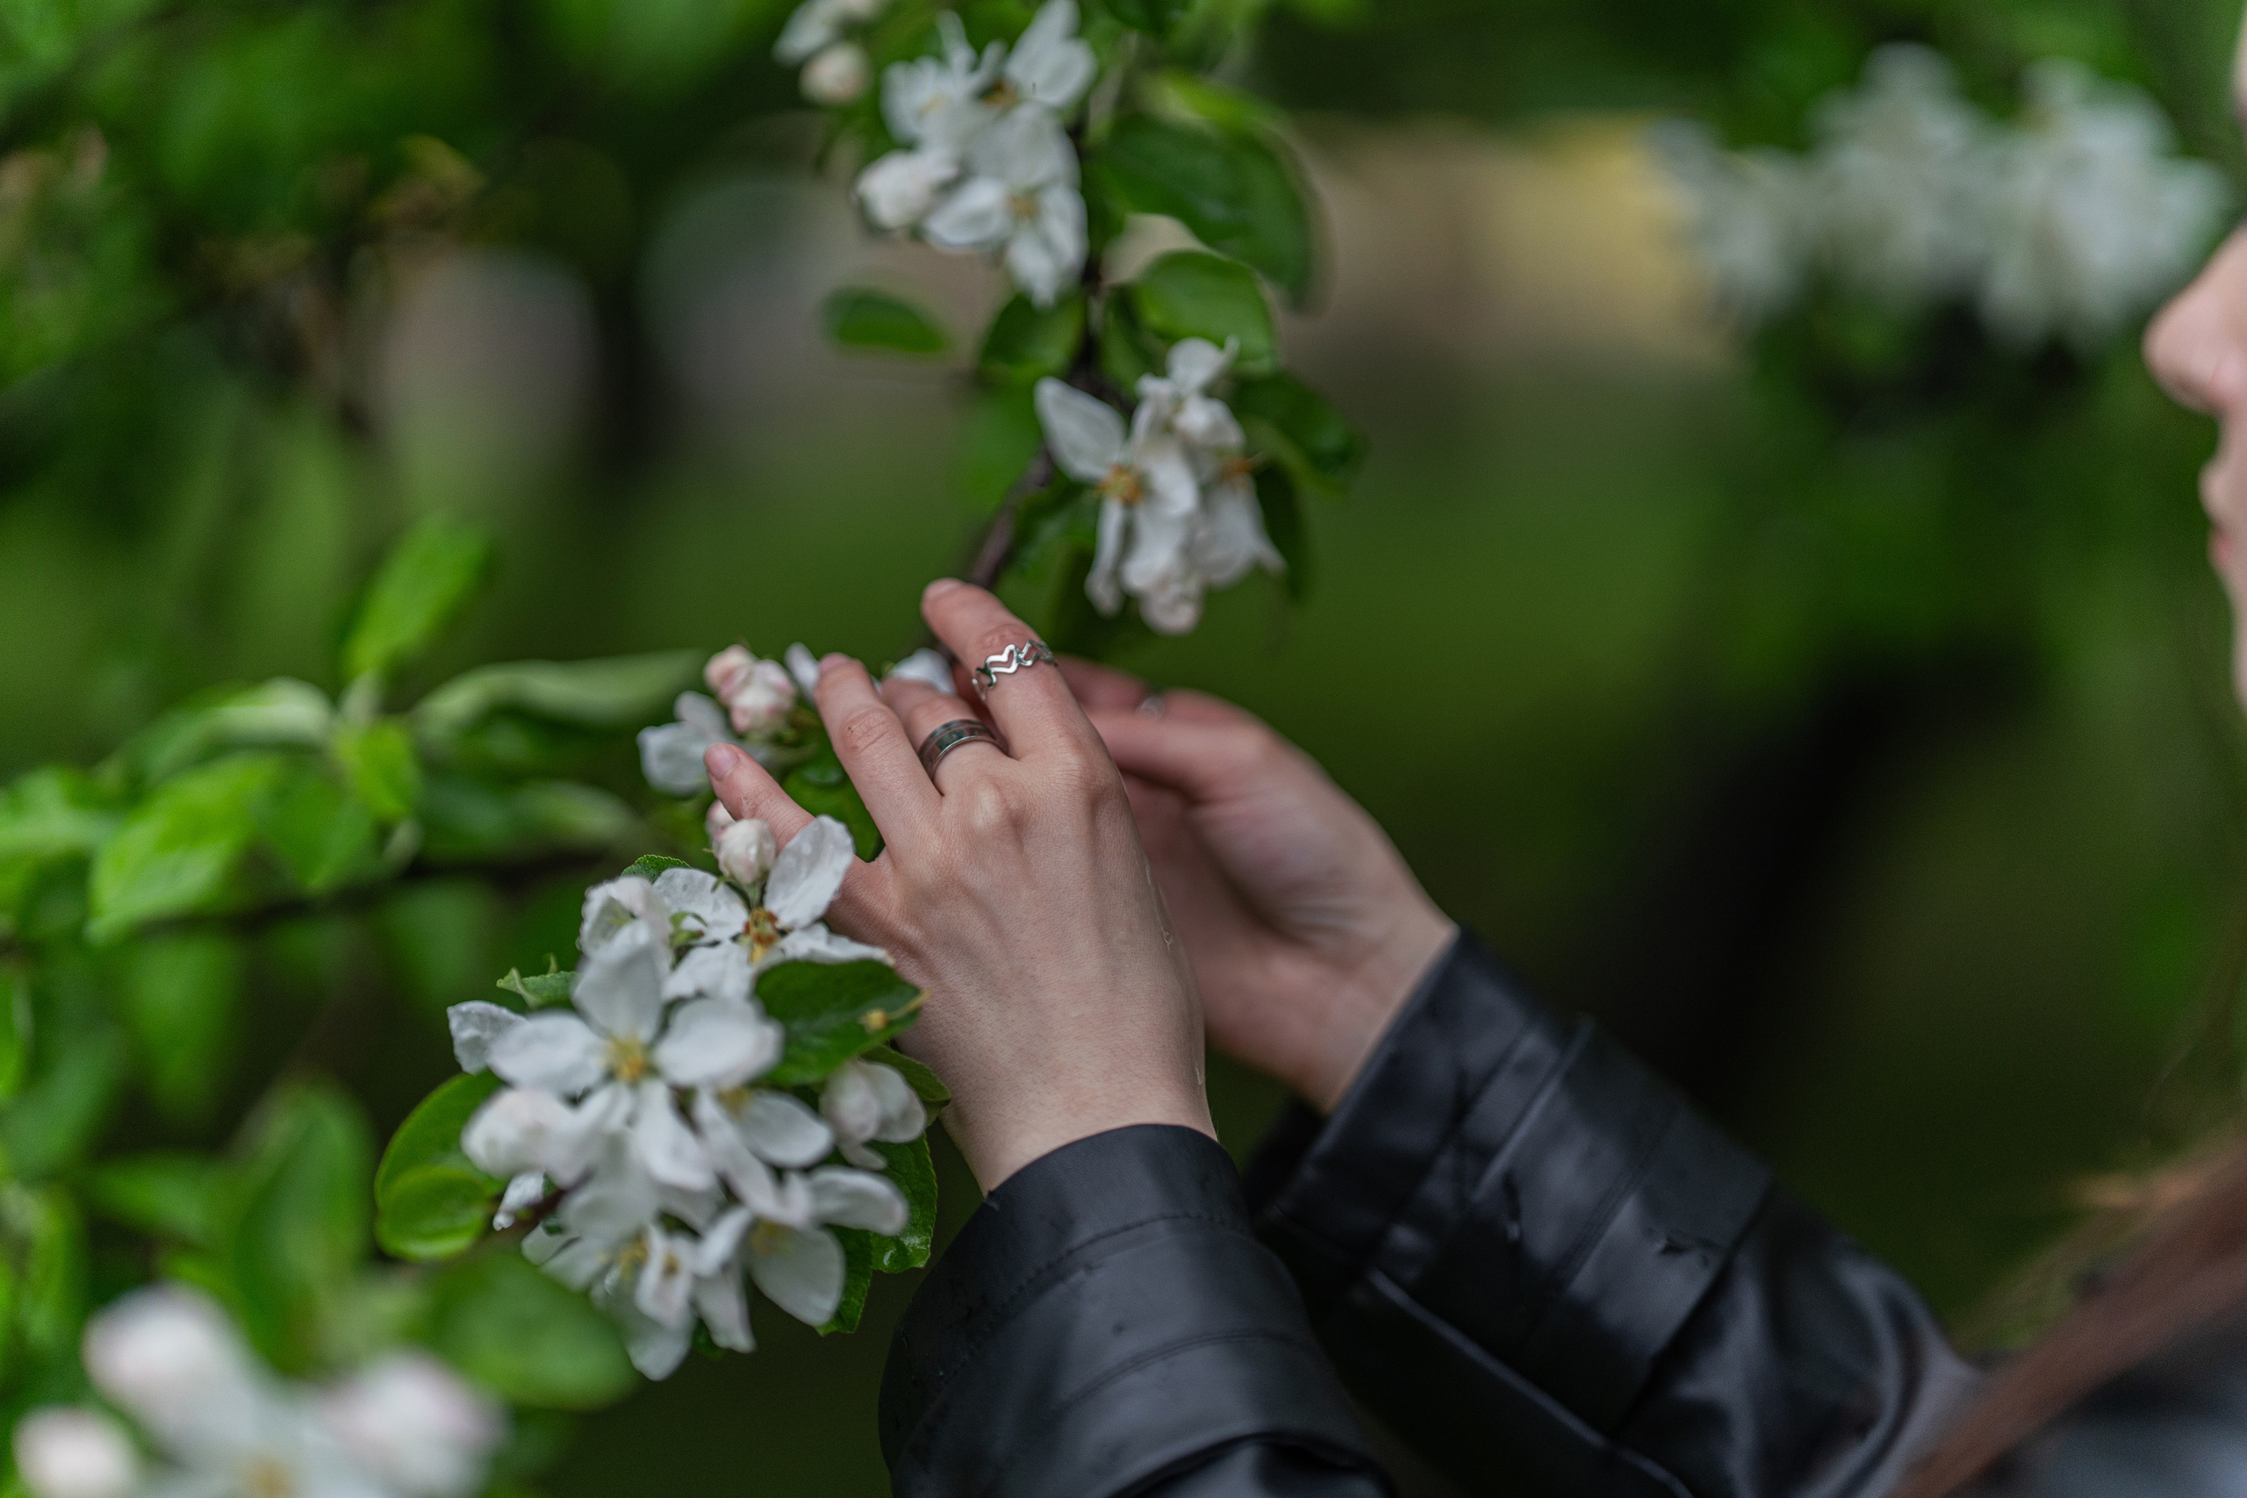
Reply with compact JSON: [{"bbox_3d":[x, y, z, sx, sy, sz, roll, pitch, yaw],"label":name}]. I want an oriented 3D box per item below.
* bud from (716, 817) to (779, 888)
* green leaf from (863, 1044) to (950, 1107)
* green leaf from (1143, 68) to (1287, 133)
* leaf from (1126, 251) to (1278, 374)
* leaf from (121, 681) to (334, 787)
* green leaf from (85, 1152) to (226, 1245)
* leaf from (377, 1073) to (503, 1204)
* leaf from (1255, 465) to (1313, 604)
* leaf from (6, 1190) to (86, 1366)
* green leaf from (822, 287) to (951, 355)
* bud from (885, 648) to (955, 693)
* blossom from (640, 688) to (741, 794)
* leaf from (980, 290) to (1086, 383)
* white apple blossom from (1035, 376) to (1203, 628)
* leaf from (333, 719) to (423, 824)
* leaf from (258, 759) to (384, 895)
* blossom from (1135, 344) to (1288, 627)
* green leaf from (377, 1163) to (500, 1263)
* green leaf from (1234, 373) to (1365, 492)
[{"bbox_3d":[-0.083,0.022,1.160,0.014,0.017,0.014,-5,6,0],"label":"bud"},{"bbox_3d":[-0.046,0.067,1.090,0.019,0.014,0.014,0,5,0],"label":"green leaf"},{"bbox_3d":[0.023,-0.158,1.300,0.040,0.012,0.024,15,30,8],"label":"green leaf"},{"bbox_3d":[0.019,-0.105,1.280,0.037,0.030,0.016,0,6,0],"label":"leaf"},{"bbox_3d":[-0.218,-0.004,1.290,0.052,0.026,0.025,0,6,0],"label":"leaf"},{"bbox_3d":[-0.213,0.099,1.170,0.032,0.021,0.018,0,5,0],"label":"green leaf"},{"bbox_3d":[-0.140,0.080,1.090,0.027,0.027,0.016,0,5,0],"label":"leaf"},{"bbox_3d":[0.039,-0.052,1.285,0.017,0.034,0.018,-1,6,-11],"label":"leaf"},{"bbox_3d":[-0.236,0.115,1.160,0.018,0.040,0.018,0,5,0],"label":"leaf"},{"bbox_3d":[-0.059,-0.106,1.320,0.033,0.010,0.022,12,41,5],"label":"green leaf"},{"bbox_3d":[-0.044,-0.016,1.150,0.015,0.012,0.012,0,5,0],"label":"bud"},{"bbox_3d":[-0.093,-0.001,1.150,0.025,0.023,0.022,3,6,35],"label":"blossom"},{"bbox_3d":[-0.020,-0.091,1.170,0.024,0.021,0.015,0,5,0],"label":"leaf"},{"bbox_3d":[-0.001,-0.059,1.270,0.040,0.060,0.038,2,6,14],"label":"white apple blossom"},{"bbox_3d":[-0.187,0.005,1.330,0.021,0.031,0.009,-22,-19,-25],"label":"leaf"},{"bbox_3d":[-0.197,0.019,1.300,0.031,0.034,0.015,0,6,0],"label":"leaf"},{"bbox_3d":[0.018,-0.059,1.175,0.035,0.064,0.035,0,5,0],"label":"blossom"},{"bbox_3d":[-0.140,0.094,1.080,0.025,0.020,0.015,0,5,0],"label":"green leaf"},{"bbox_3d":[0.043,-0.077,1.285,0.032,0.029,0.018,-1,6,-11],"label":"green leaf"}]

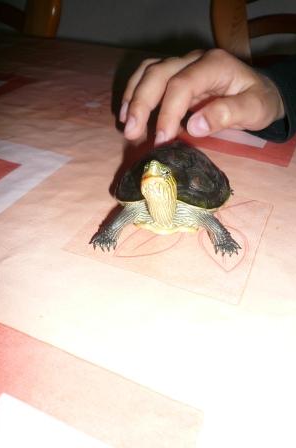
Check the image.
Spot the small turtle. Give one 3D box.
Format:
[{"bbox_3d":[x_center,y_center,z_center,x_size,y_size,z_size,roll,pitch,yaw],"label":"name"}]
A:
[{"bbox_3d":[0.019,-0.033,0.238,0.084,0.050,0.110,7,37,10],"label":"small turtle"}]

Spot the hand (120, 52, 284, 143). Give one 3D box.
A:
[{"bbox_3d":[0.041,-0.101,0.309,0.119,0.059,0.080,-7,36,-5],"label":"hand"}]

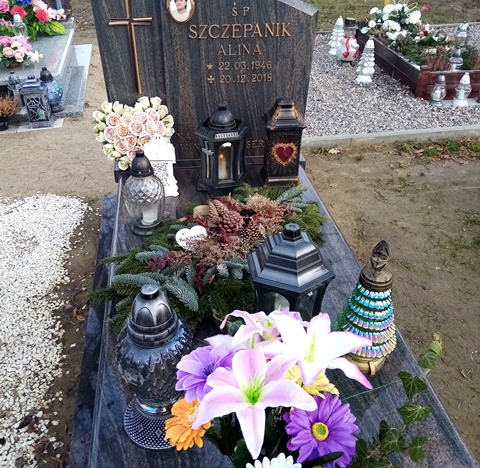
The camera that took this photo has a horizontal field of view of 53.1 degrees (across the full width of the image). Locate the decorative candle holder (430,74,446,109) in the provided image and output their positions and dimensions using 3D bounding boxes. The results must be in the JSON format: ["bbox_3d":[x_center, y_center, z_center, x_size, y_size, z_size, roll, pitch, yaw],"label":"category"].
[{"bbox_3d":[1.554,-1.119,3.760,0.115,0.240,0.115,-5,34,-7],"label":"decorative candle holder"}]

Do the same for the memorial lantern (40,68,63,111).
[{"bbox_3d":[-1.194,-0.915,3.024,0.115,0.260,0.115,-5,35,-8],"label":"memorial lantern"}]

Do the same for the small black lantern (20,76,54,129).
[{"bbox_3d":[-1.339,-0.874,3.170,0.165,0.300,0.165,-6,33,-11],"label":"small black lantern"}]

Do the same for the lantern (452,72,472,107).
[{"bbox_3d":[1.523,-0.977,3.242,0.110,0.211,0.110,-5,35,-8],"label":"lantern"}]

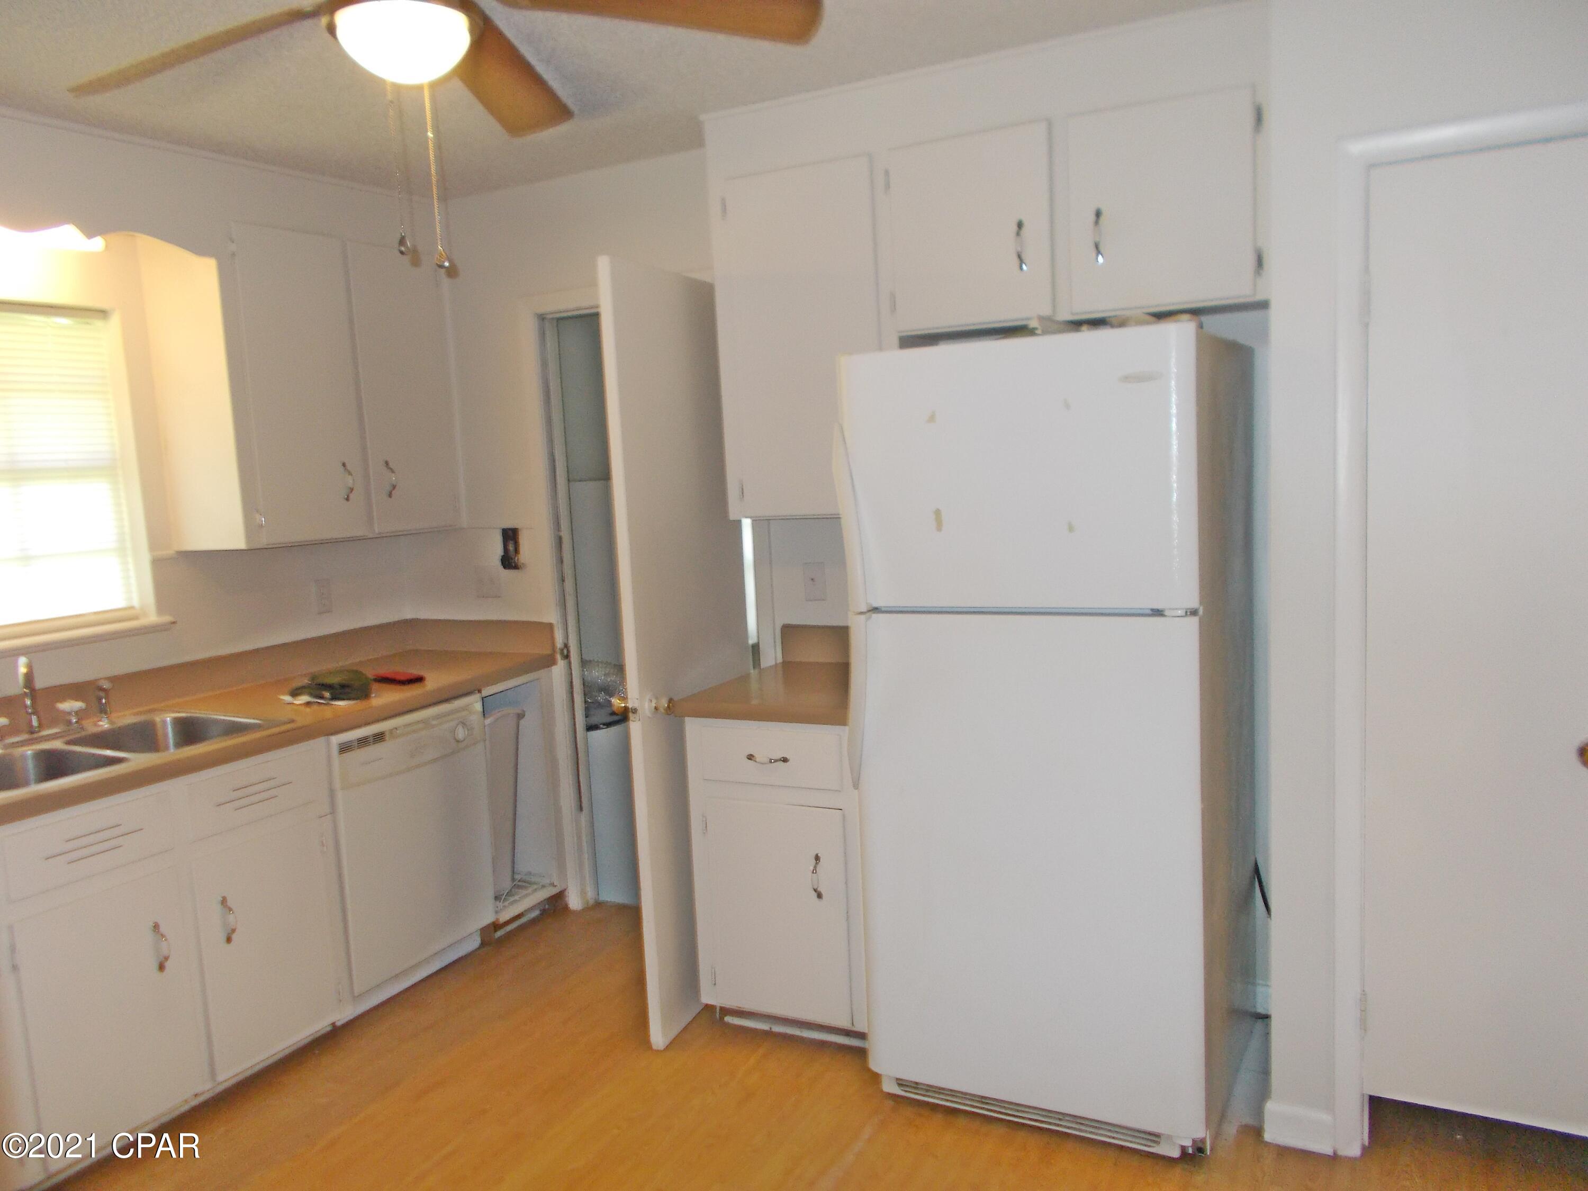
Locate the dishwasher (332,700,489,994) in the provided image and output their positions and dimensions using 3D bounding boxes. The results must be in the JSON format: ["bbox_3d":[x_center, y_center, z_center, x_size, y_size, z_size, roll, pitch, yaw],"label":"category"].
[{"bbox_3d":[-1.387,0.746,3.760,0.590,0.792,0.595,1,8,28],"label":"dishwasher"}]

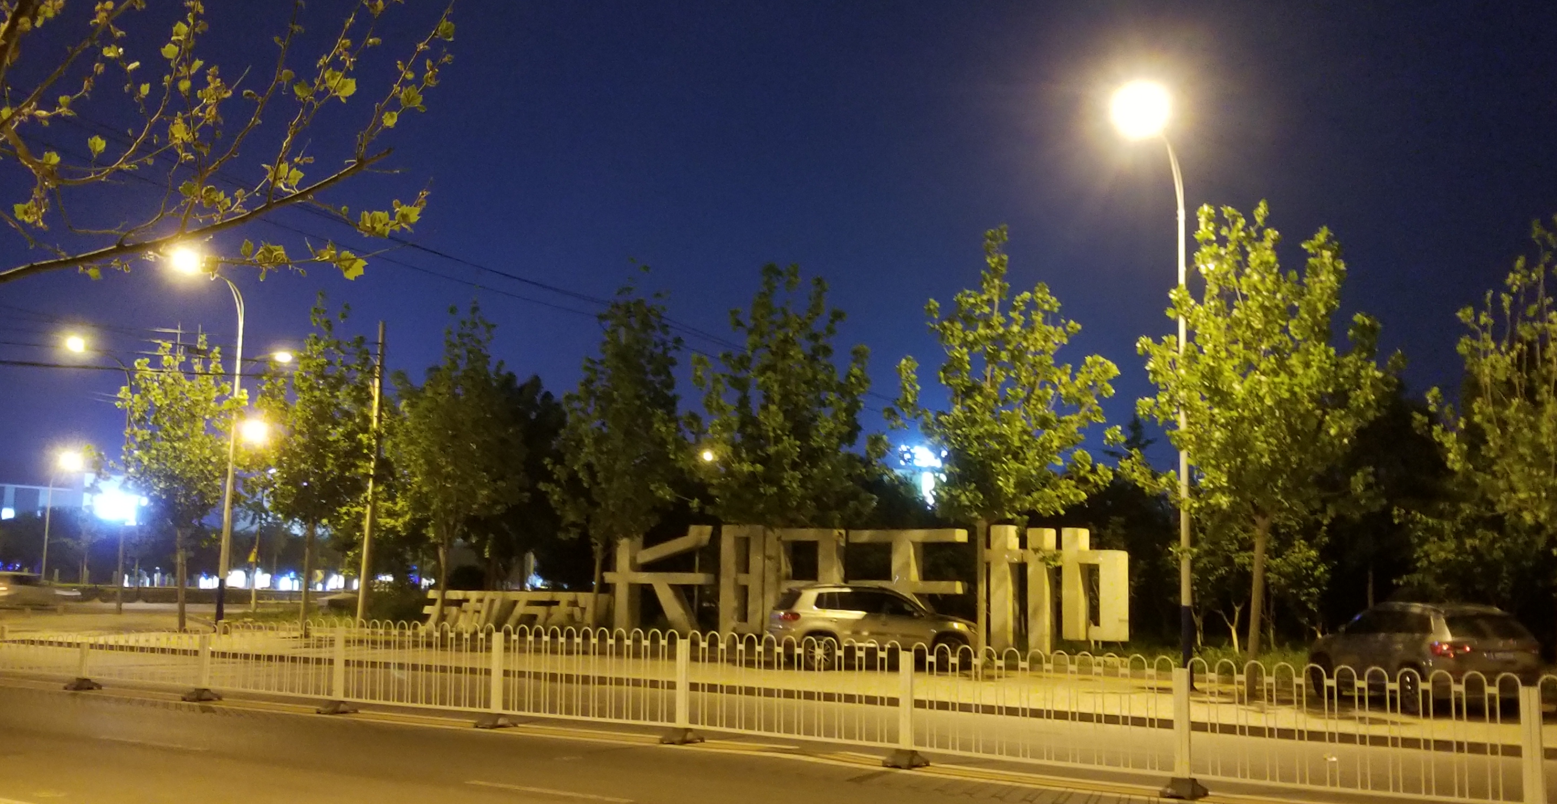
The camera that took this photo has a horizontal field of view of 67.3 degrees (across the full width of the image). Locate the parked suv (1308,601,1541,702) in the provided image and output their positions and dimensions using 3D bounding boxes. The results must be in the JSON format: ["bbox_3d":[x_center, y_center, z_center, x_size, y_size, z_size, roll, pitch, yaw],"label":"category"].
[{"bbox_3d":[10.612,4.249,19.809,1.810,1.630,4.420,1,-6,-3],"label":"parked suv"}]

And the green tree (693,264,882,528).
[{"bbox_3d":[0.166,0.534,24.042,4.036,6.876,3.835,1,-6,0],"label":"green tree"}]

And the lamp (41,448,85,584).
[{"bbox_3d":[-35.220,5.795,57.285,1.600,6.891,0.400,0,-7,10],"label":"lamp"}]

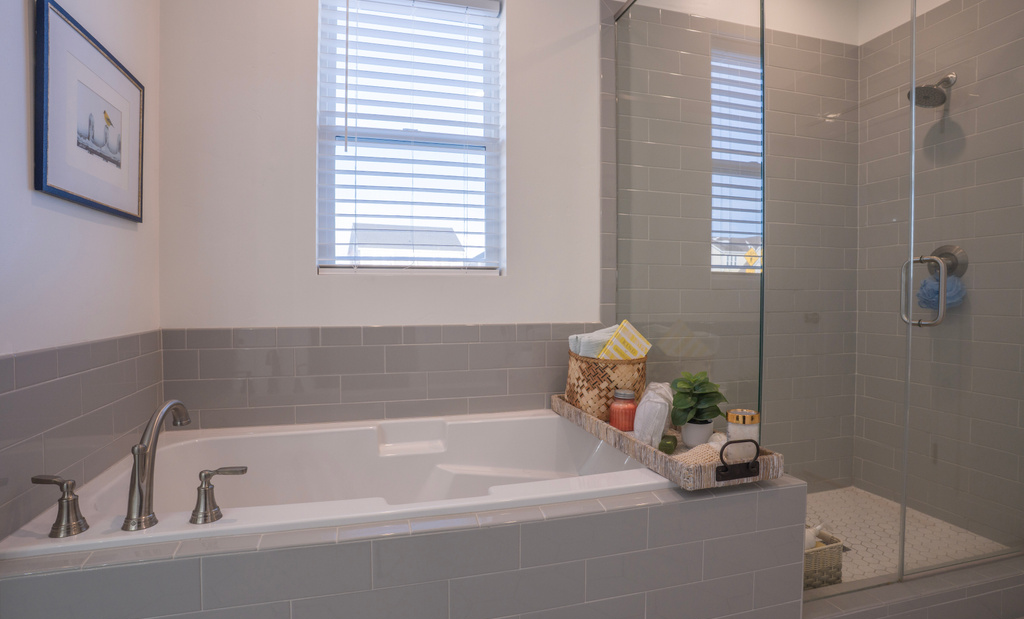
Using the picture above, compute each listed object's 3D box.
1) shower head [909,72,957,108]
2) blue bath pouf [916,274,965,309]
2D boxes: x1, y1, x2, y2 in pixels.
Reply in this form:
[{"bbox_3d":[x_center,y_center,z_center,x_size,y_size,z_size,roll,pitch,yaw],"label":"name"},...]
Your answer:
[{"bbox_3d":[1.694,-0.879,1.935,0.210,0.165,0.125,0,2,-15],"label":"shower head"},{"bbox_3d":[1.723,-0.070,1.944,0.145,0.138,0.145,0,2,-15],"label":"blue bath pouf"}]

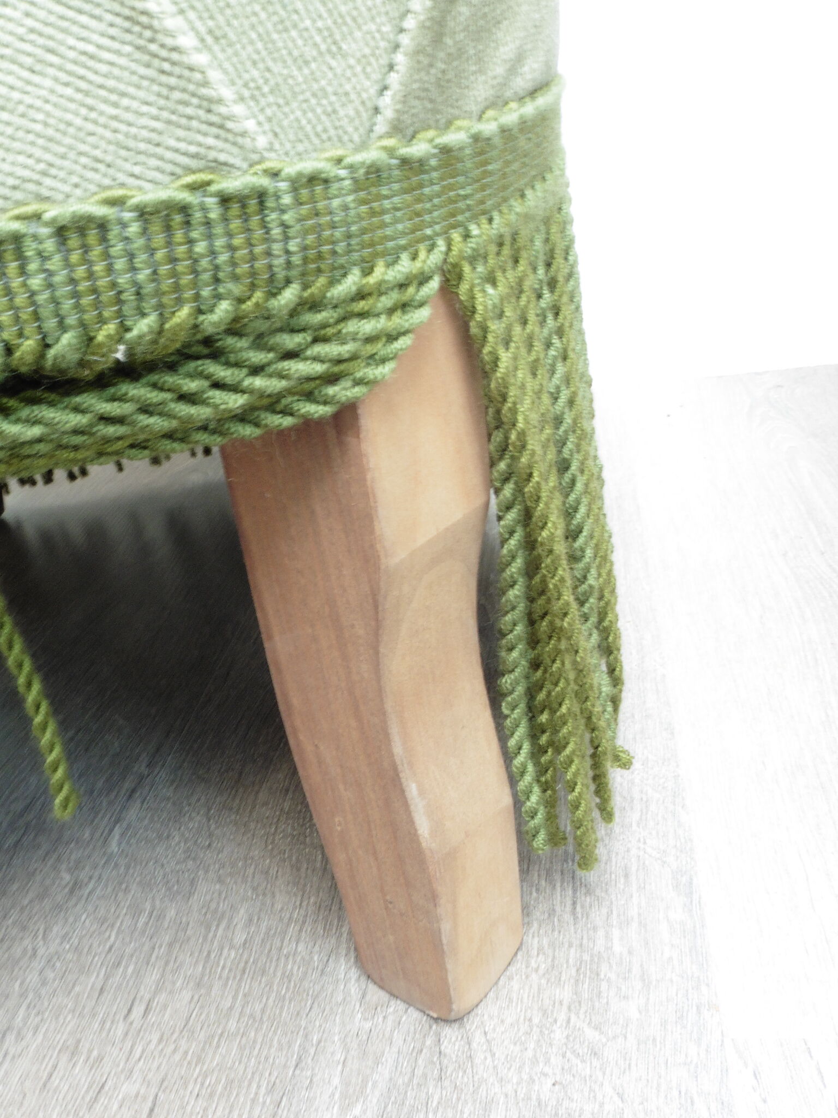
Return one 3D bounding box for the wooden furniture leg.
[{"bbox_3d":[-0.007,0.031,0.241,0.053,0.194,0.033,15,36,39],"label":"wooden furniture leg"}]

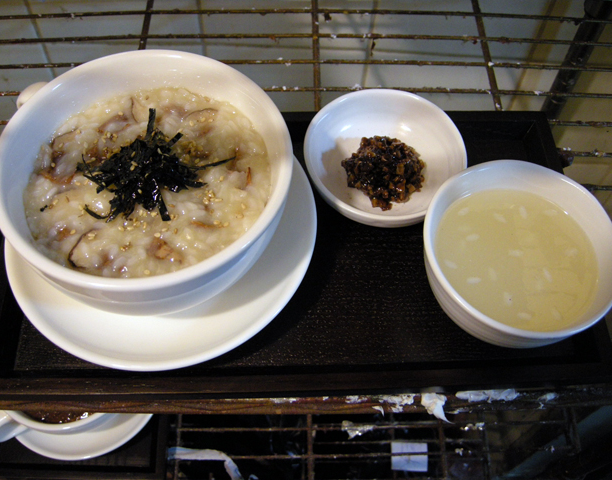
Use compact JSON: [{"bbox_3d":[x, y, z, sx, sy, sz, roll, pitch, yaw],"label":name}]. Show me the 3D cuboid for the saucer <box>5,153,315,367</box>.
[{"bbox_3d":[-0.080,-0.005,0.375,0.176,0.023,0.176,1,60,-1],"label":"saucer"}]

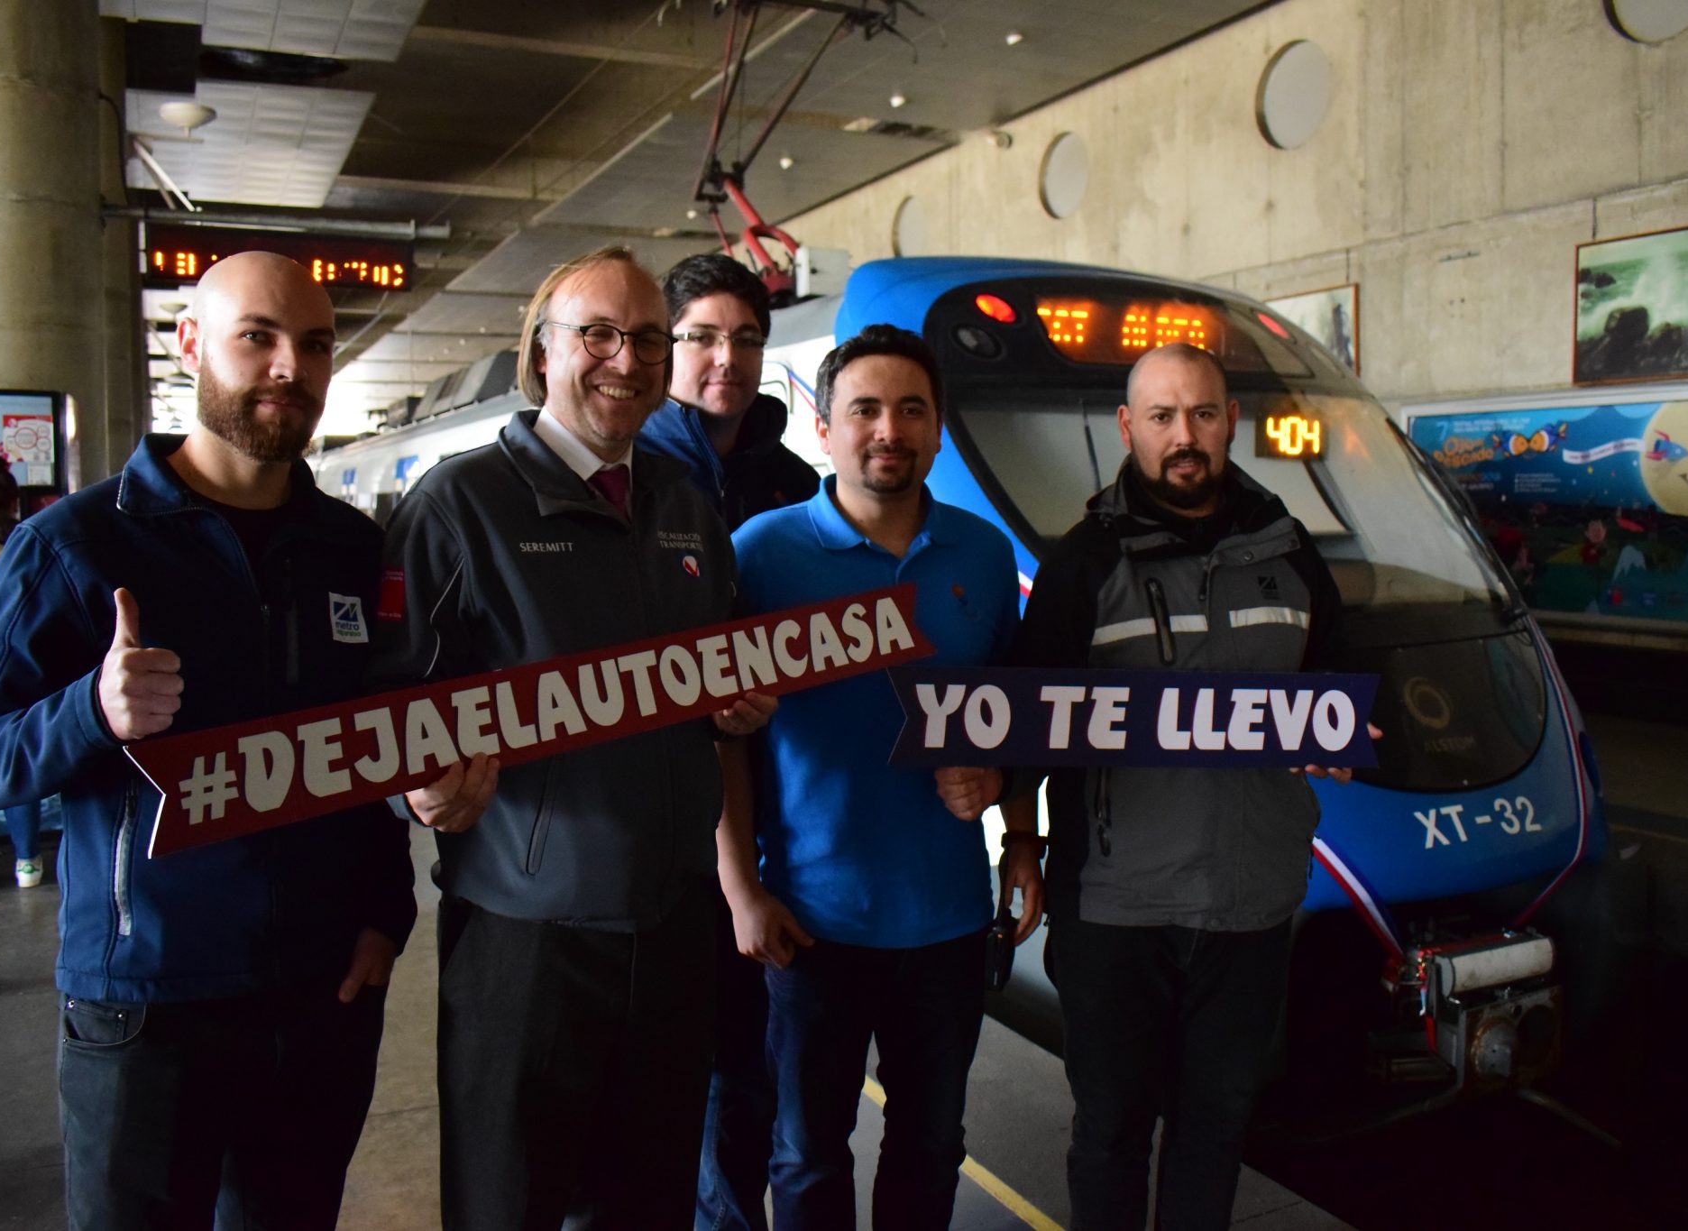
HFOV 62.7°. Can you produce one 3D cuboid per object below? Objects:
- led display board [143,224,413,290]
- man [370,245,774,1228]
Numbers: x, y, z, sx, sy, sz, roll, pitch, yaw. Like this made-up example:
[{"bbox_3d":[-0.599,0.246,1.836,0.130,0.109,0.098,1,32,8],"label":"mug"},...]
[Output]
[{"bbox_3d":[-2.929,-1.859,7.237,1.285,0.294,0.160,-3,5,-26],"label":"led display board"},{"bbox_3d":[-0.316,0.390,1.800,0.550,1.740,0.480,-4,5,-35],"label":"man"}]

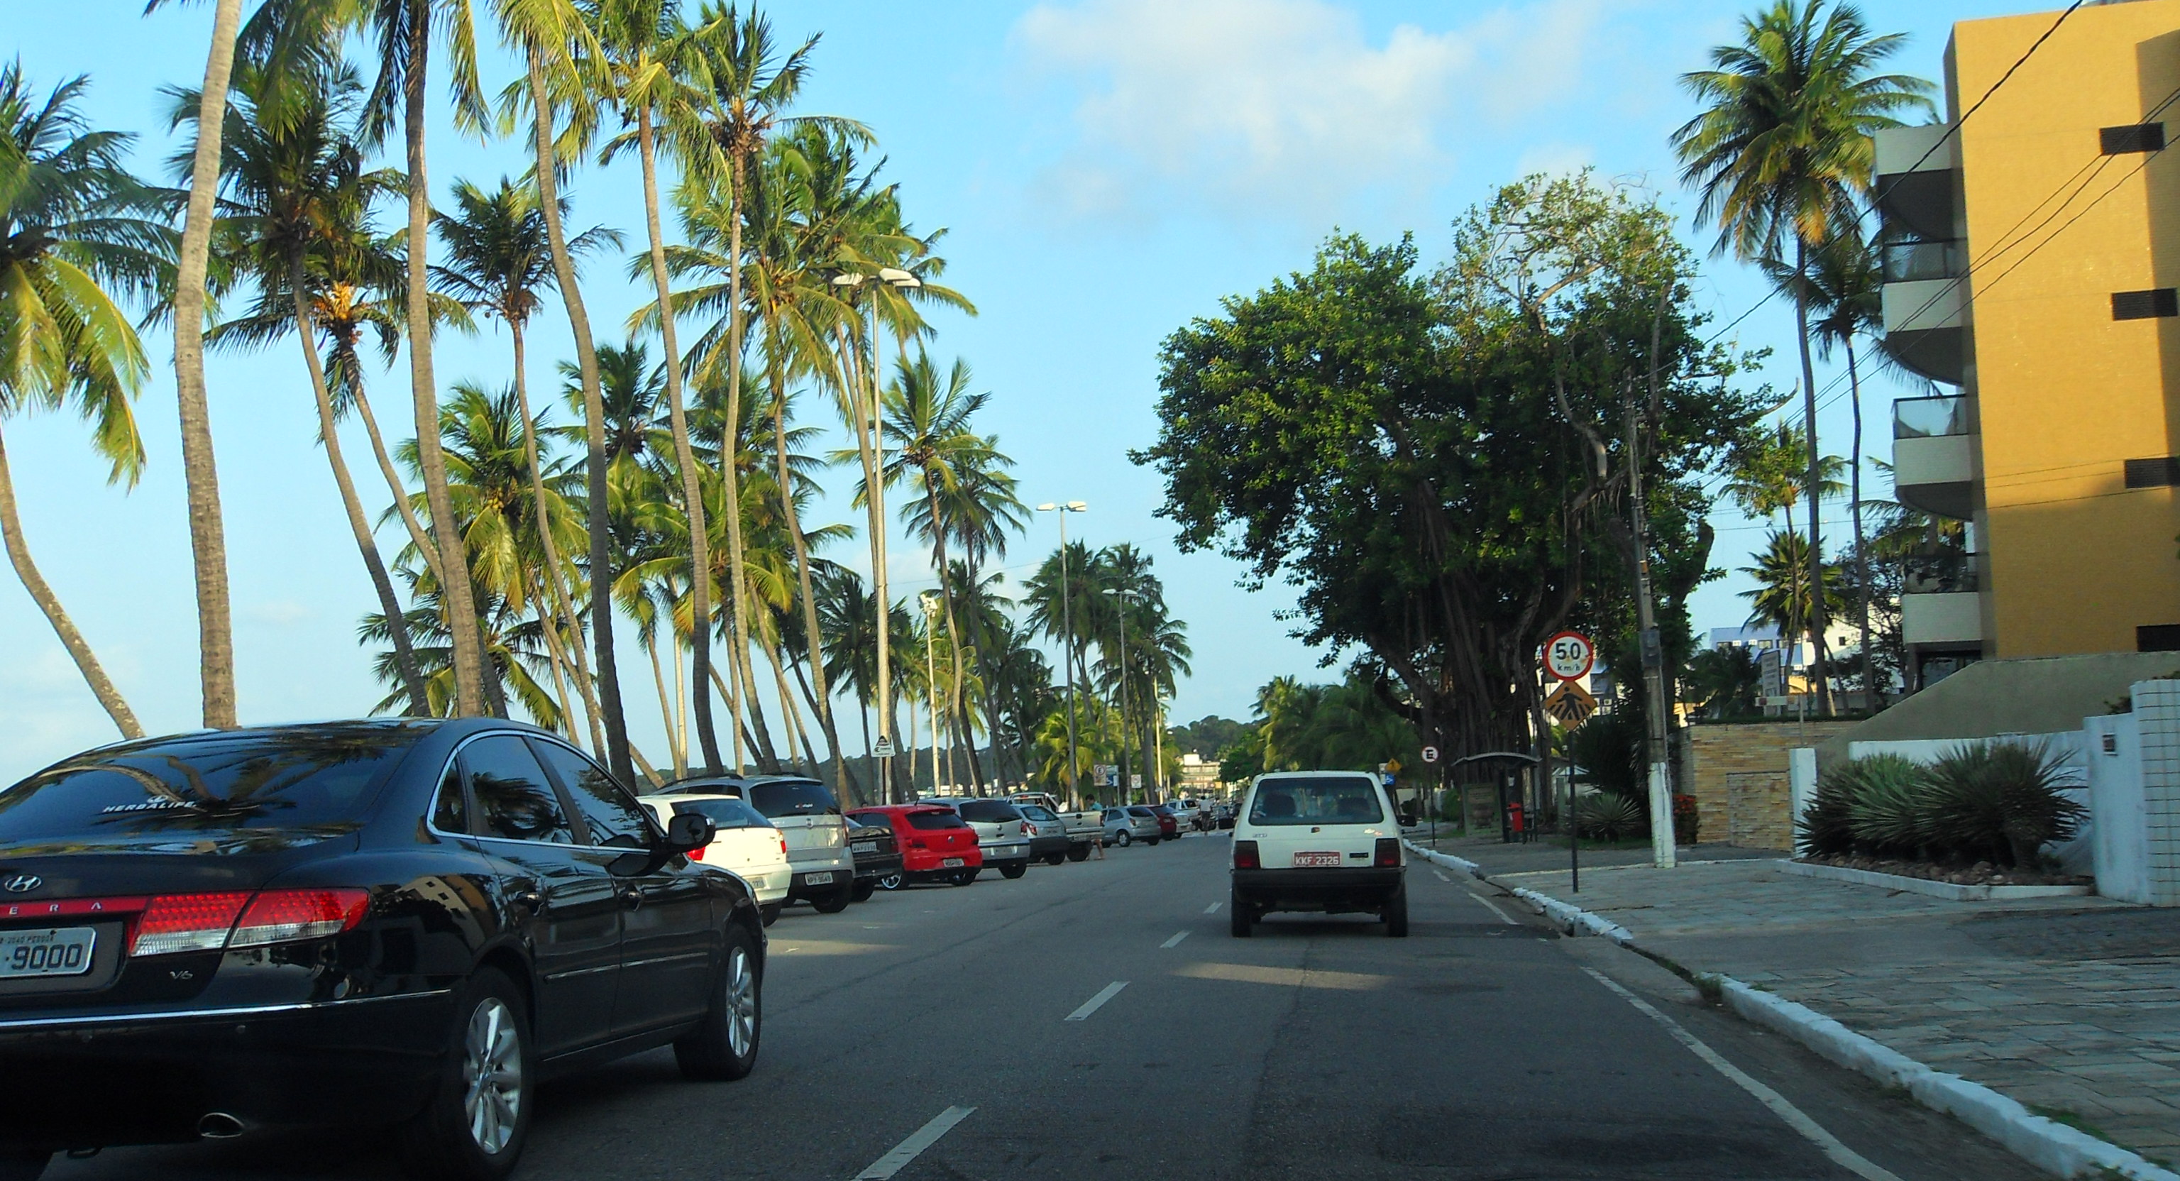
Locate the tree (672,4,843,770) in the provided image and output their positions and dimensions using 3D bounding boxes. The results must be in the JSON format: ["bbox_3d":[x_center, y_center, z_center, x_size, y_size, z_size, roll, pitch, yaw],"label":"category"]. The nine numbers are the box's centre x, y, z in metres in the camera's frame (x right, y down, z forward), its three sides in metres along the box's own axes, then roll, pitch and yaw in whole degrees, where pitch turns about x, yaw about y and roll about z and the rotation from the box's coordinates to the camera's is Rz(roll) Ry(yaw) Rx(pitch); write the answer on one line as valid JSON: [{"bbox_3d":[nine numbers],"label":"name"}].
[{"bbox_3d":[-7.425,-3.621,50.000,3.863,19.625,3.863,-2,-6,0],"label":"tree"}]

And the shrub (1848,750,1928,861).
[{"bbox_3d":[9.831,2.689,27.042,1.250,1.385,1.250,-3,-6,20],"label":"shrub"}]

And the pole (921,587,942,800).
[{"bbox_3d":[-5.226,4.379,73.569,0.600,8.634,0.500,-2,-6,7],"label":"pole"}]

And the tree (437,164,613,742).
[{"bbox_3d":[-13.556,-1.699,53.000,4.423,16.853,4.423,-2,-6,0],"label":"tree"}]

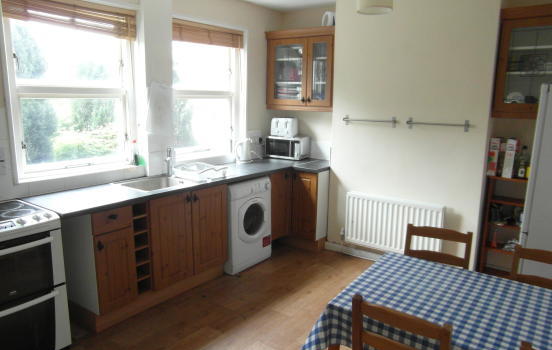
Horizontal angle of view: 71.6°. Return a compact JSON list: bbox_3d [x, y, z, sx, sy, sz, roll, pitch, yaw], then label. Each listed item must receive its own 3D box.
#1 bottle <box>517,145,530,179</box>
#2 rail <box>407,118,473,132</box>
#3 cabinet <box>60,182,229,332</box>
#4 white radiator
[{"bbox_3d":[2.094,-0.110,3.235,0.075,0.275,0.065,10,14,37],"label":"bottle"},{"bbox_3d":[1.416,-0.441,3.378,0.520,0.105,0.070,10,14,37],"label":"rail"},{"bbox_3d":[-1.065,0.565,3.249,0.590,0.875,1.225,10,14,37],"label":"cabinet"},{"bbox_3d":[1.134,0.487,3.740,0.935,0.515,0.100,10,14,37],"label":"white radiator"}]

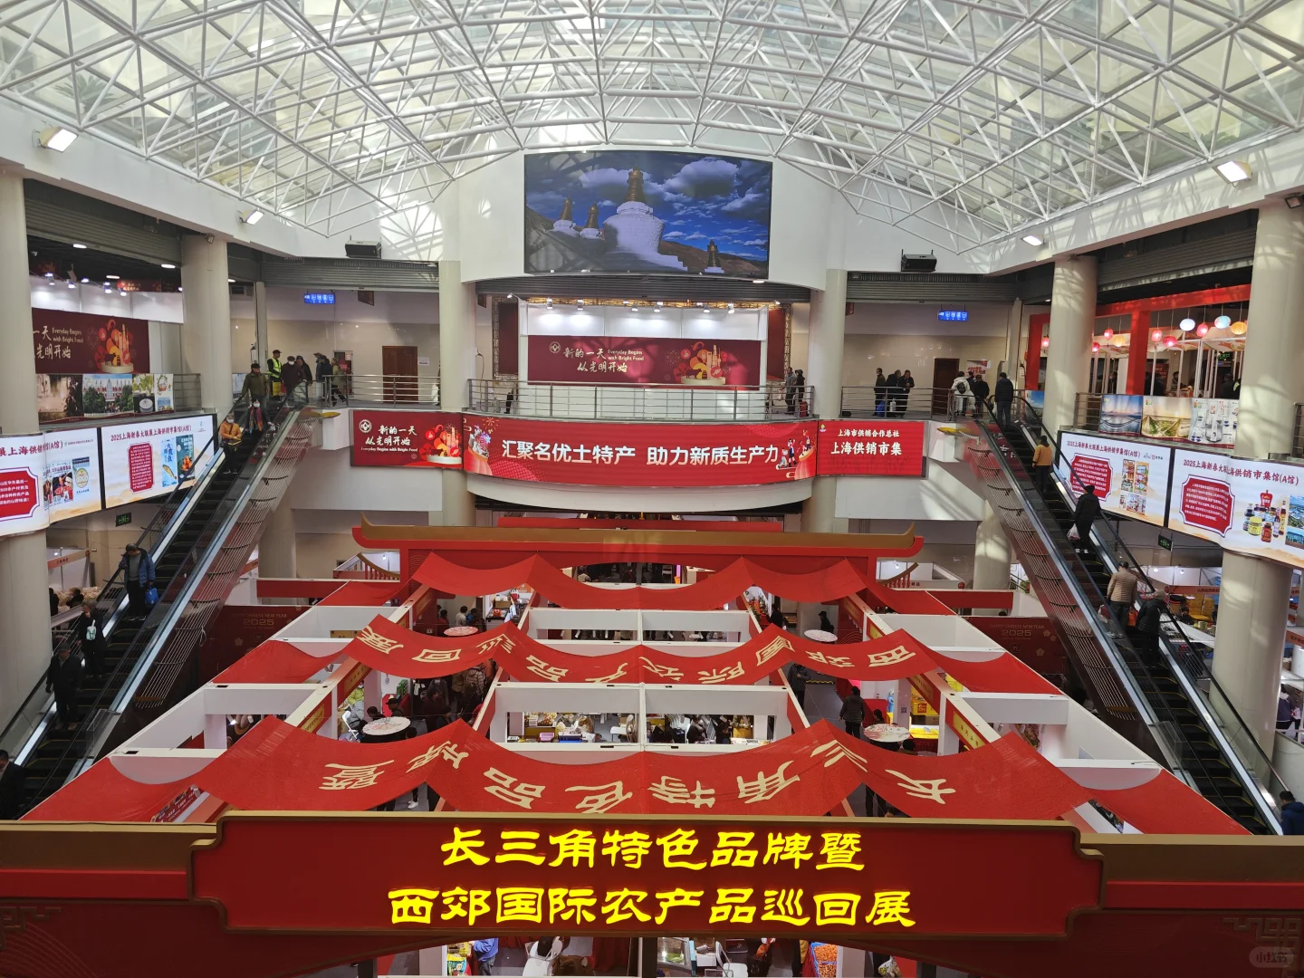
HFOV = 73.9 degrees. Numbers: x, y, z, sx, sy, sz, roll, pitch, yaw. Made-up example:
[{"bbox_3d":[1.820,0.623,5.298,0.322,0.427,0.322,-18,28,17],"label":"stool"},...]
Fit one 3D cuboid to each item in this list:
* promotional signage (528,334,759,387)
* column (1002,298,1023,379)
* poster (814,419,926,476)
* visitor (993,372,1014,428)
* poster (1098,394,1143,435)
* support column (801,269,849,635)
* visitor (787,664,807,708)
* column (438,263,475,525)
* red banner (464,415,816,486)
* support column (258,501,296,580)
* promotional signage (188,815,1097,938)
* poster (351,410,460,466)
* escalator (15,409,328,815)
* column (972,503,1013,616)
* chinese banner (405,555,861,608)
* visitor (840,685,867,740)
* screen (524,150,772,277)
[{"bbox_3d":[-0.226,-3.875,26.724,7.150,1.500,0.060,1,7,-1],"label":"promotional signage"},{"bbox_3d":[12.256,-4.379,29.373,0.400,4.110,0.400,1,7,-1],"label":"column"},{"bbox_3d":[7.581,-1.395,30.072,3.720,1.870,0.150,1,7,-1],"label":"poster"},{"bbox_3d":[10.877,-2.735,26.783,0.560,1.690,0.360,1,7,-1],"label":"visitor"},{"bbox_3d":[12.502,-1.974,23.131,0.050,1.030,1.900,1,7,-1],"label":"poster"},{"bbox_3d":[5.931,-1.058,30.164,1.120,12.730,1.120,1,7,-1],"label":"support column"},{"bbox_3d":[3.951,5.339,23.472,0.550,1.700,0.350,-2,8,-21],"label":"visitor"},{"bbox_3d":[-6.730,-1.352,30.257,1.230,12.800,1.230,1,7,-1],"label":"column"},{"bbox_3d":[-0.369,-1.261,28.286,12.050,1.950,3.000,1,8,-1],"label":"red banner"},{"bbox_3d":[-13.217,2.846,30.680,1.230,5.000,1.230,1,7,-1],"label":"support column"},{"bbox_3d":[-0.018,4.011,9.097,9.450,1.320,0.250,1,7,-1],"label":"promotional signage"},{"bbox_3d":[-8.211,-1.654,29.229,3.680,1.950,0.200,1,7,-3],"label":"poster"},{"bbox_3d":[-10.958,2.003,19.525,1.650,8.750,16.700,1,7,-1],"label":"escalator"},{"bbox_3d":[11.904,2.010,30.100,1.130,6.900,1.130,1,7,-1],"label":"column"},{"bbox_3d":[-0.348,2.725,25.515,12.900,0.880,3.200,1,7,-1],"label":"chinese banner"},{"bbox_3d":[4.921,5.663,21.210,0.550,1.680,0.350,0,8,-10],"label":"visitor"},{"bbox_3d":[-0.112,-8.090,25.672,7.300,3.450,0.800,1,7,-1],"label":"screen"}]

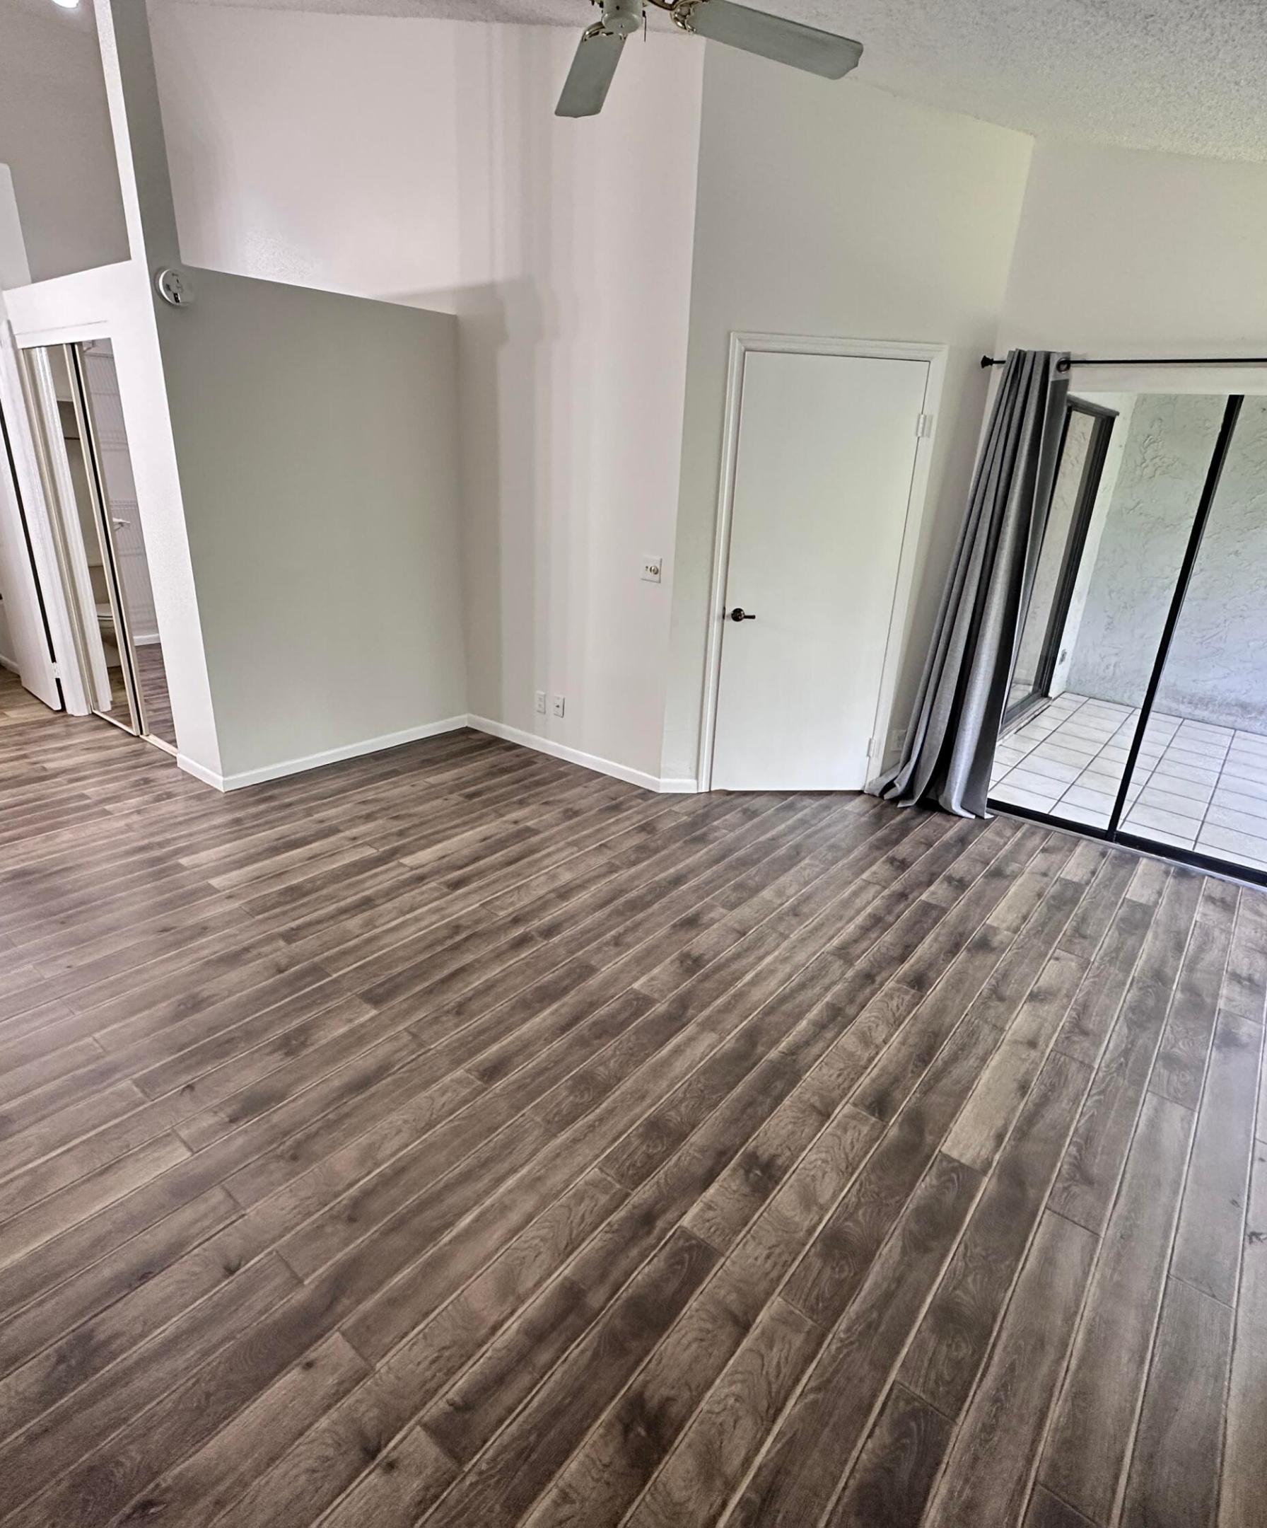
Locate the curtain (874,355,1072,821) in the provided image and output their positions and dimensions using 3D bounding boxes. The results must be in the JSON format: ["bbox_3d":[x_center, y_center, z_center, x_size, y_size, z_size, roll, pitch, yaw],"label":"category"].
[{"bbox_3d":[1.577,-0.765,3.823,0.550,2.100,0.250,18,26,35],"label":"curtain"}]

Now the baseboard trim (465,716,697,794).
[{"bbox_3d":[-0.341,-0.069,4.582,1.579,0.086,0.140,17,25,32],"label":"baseboard trim"}]

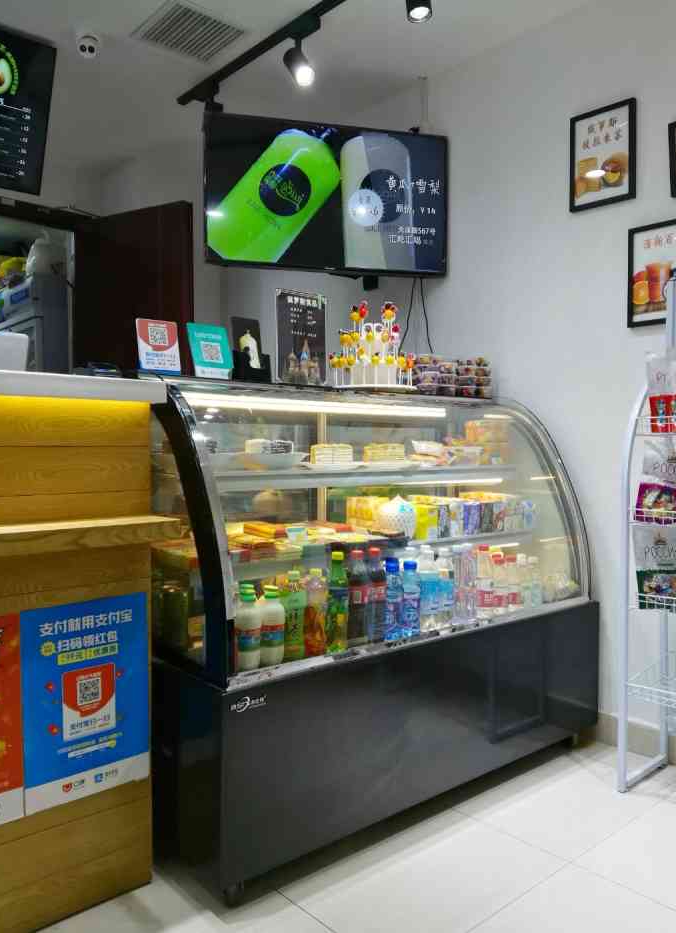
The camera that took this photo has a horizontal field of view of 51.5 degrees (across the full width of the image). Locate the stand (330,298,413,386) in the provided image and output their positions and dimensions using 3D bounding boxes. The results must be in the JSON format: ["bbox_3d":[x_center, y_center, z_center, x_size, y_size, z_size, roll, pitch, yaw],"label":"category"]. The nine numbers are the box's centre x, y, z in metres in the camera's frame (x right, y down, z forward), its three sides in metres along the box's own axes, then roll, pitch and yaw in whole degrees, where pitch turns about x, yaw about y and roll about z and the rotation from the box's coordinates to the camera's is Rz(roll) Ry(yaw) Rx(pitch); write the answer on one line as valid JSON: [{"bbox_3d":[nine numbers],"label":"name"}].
[{"bbox_3d":[0.115,-0.435,2.480,0.285,0.318,0.285,0,0,0],"label":"stand"}]

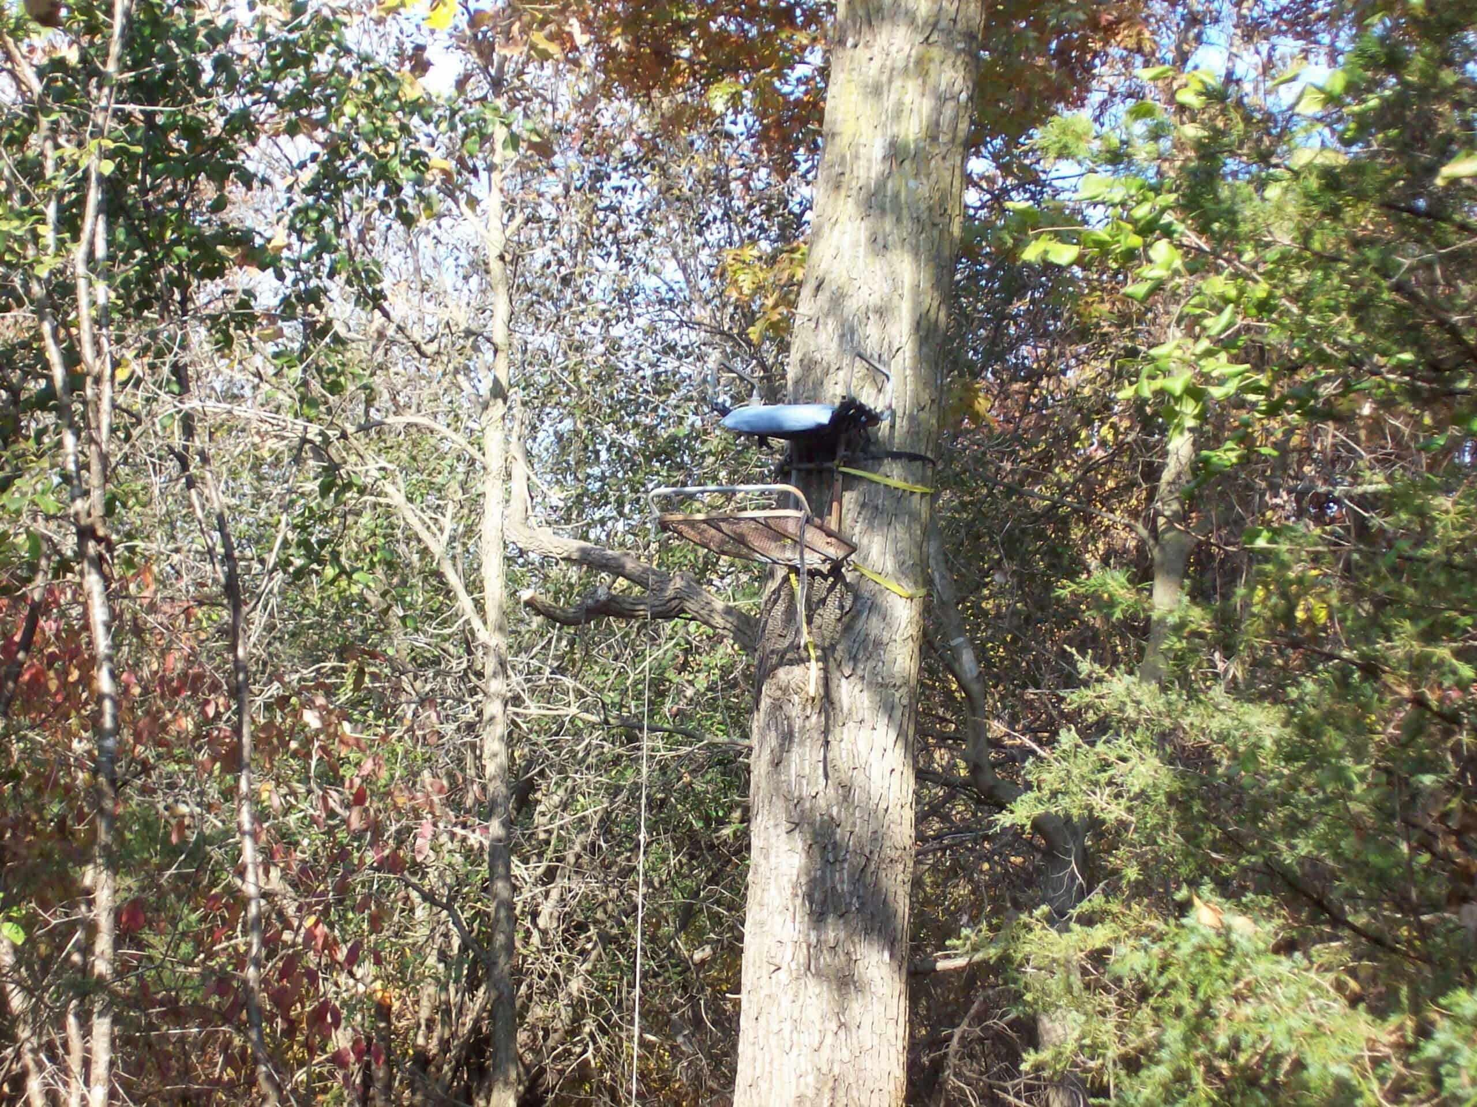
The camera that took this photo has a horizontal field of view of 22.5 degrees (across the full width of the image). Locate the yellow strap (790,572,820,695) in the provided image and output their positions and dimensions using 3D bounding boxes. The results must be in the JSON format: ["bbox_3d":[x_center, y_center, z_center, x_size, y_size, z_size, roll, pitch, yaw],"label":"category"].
[{"bbox_3d":[0.238,0.287,13.300,0.090,0.440,0.070,-2,-12,22],"label":"yellow strap"}]

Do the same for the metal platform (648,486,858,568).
[{"bbox_3d":[0.100,-0.077,13.084,0.560,0.150,0.780,-2,-12,22],"label":"metal platform"}]

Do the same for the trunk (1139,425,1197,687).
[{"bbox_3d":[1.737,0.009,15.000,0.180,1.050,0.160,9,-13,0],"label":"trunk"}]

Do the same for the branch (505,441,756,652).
[{"bbox_3d":[-0.390,-0.025,13.500,0.880,0.710,0.450,3,-11,0],"label":"branch"}]

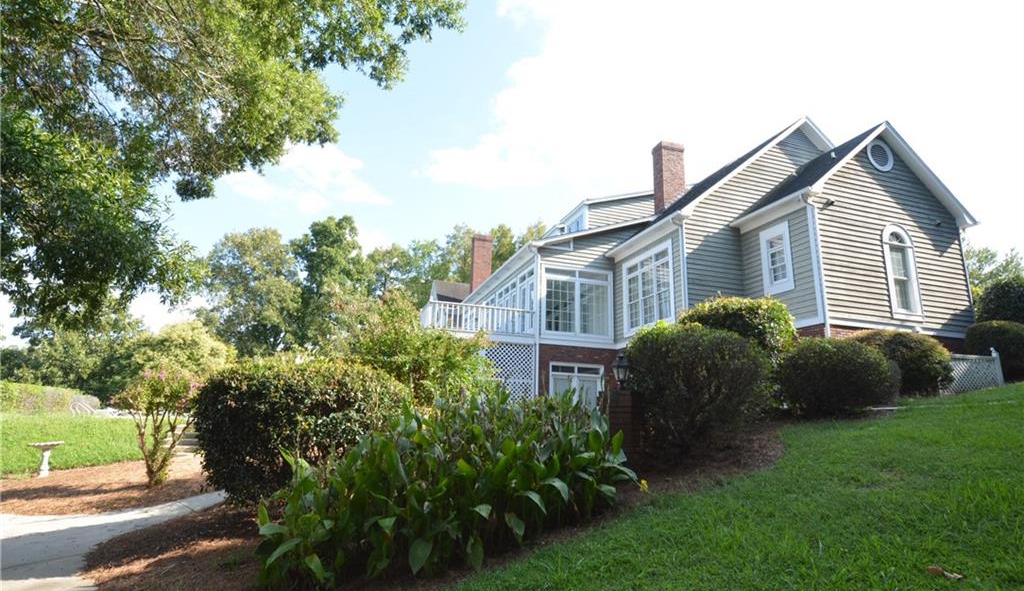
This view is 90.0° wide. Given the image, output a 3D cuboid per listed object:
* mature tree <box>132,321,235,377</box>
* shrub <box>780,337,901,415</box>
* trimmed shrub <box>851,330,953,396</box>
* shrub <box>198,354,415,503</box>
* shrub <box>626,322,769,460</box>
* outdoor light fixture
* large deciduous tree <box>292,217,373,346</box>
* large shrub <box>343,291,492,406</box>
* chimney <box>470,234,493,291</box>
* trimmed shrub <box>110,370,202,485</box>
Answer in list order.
[{"bbox_3d":[-14.504,3.351,22.995,3.892,4.385,3.892,10,-16,-31],"label":"mature tree"},{"bbox_3d":[4.793,1.216,7.635,1.500,1.145,1.450,-6,-16,31],"label":"shrub"},{"bbox_3d":[6.770,1.200,9.058,1.423,1.152,1.500,-8,-16,36],"label":"trimmed shrub"},{"bbox_3d":[-3.107,2.008,7.722,3.018,2.151,2.500,7,-14,-20],"label":"shrub"},{"bbox_3d":[2.391,1.234,6.719,1.739,1.780,1.650,-3,-14,19],"label":"shrub"},{"bbox_3d":[1.356,0.947,6.352,0.210,0.406,0.210,-1,-14,12],"label":"outdoor light fixture"},{"bbox_3d":[-12.523,1.789,37.623,5.625,16.056,6.500,6,-14,-18],"label":"large deciduous tree"},{"bbox_3d":[-2.030,1.774,11.383,3.220,3.855,2.900,4,-13,-9],"label":"large shrub"},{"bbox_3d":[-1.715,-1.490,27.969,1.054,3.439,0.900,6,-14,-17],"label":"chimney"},{"bbox_3d":[-6.721,2.448,9.567,1.374,2.140,1.374,10,-16,-33],"label":"trimmed shrub"}]

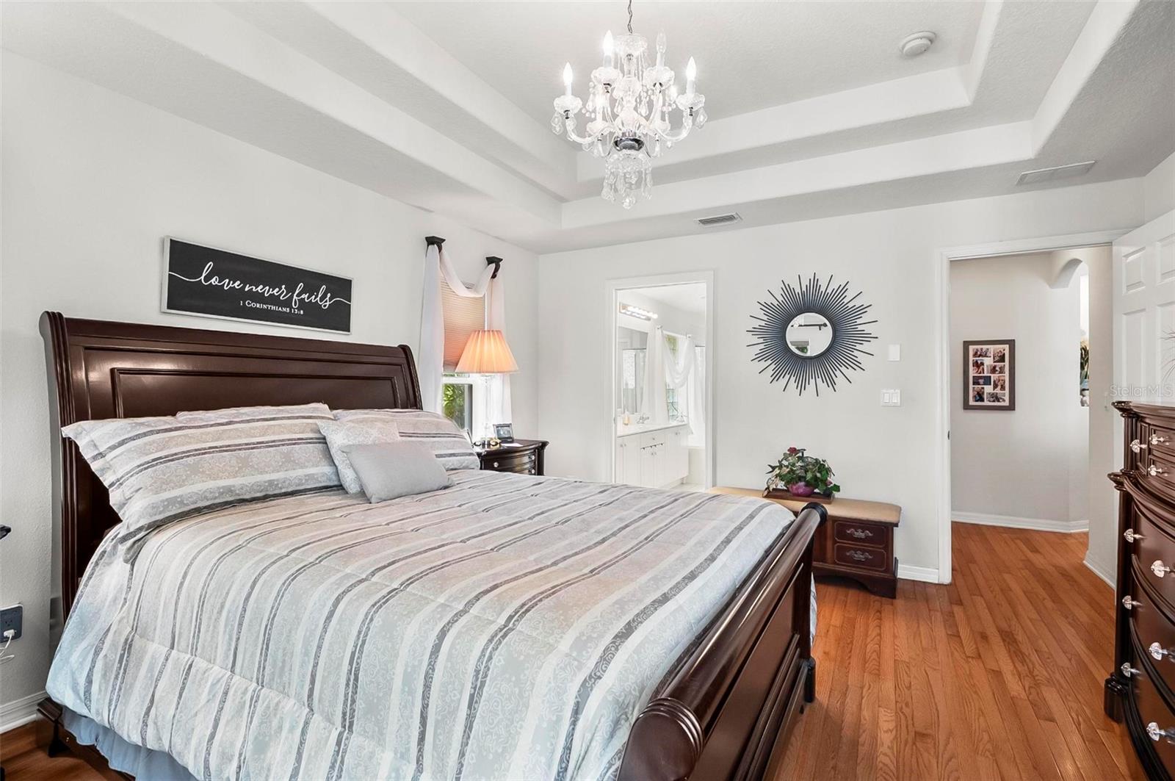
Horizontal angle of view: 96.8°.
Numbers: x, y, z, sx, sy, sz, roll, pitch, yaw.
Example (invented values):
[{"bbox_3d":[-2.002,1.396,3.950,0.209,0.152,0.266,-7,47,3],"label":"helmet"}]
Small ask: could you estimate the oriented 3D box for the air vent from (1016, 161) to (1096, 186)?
[{"bbox_3d":[2.620,-1.210,2.930,0.310,0.025,0.190,0,0,25],"label":"air vent"}]

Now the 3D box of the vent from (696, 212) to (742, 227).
[{"bbox_3d":[0.935,-1.202,3.705,0.300,0.025,0.185,1,1,28],"label":"vent"}]

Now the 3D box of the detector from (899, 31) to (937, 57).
[{"bbox_3d":[1.533,-1.595,2.420,0.145,0.045,0.145,0,0,25],"label":"detector"}]

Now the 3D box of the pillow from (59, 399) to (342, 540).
[{"bbox_3d":[-1.395,0.264,2.075,0.190,0.480,0.910,-43,-19,22],"label":"pillow"}]

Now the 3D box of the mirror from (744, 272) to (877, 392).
[{"bbox_3d":[1.559,-0.389,3.674,0.860,0.870,0.040,1,1,28],"label":"mirror"}]

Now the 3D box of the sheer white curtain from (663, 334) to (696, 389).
[{"bbox_3d":[1.360,-0.430,7.550,0.160,0.820,1.250,0,0,30],"label":"sheer white curtain"}]

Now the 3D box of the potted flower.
[{"bbox_3d":[1.475,0.560,3.570,0.450,0.370,0.350,0,0,25],"label":"potted flower"}]

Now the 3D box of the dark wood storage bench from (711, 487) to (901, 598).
[{"bbox_3d":[1.386,0.972,3.537,1.240,0.505,0.410,1,1,28],"label":"dark wood storage bench"}]

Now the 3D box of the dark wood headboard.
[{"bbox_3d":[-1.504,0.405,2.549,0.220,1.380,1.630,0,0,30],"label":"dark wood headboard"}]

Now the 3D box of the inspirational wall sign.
[{"bbox_3d":[-1.591,-0.495,2.637,0.035,0.330,0.900,0,0,30],"label":"inspirational wall sign"}]

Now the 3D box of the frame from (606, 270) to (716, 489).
[{"bbox_3d":[0.579,0.140,4.281,0.915,2.135,0.130,1,1,28],"label":"frame"}]

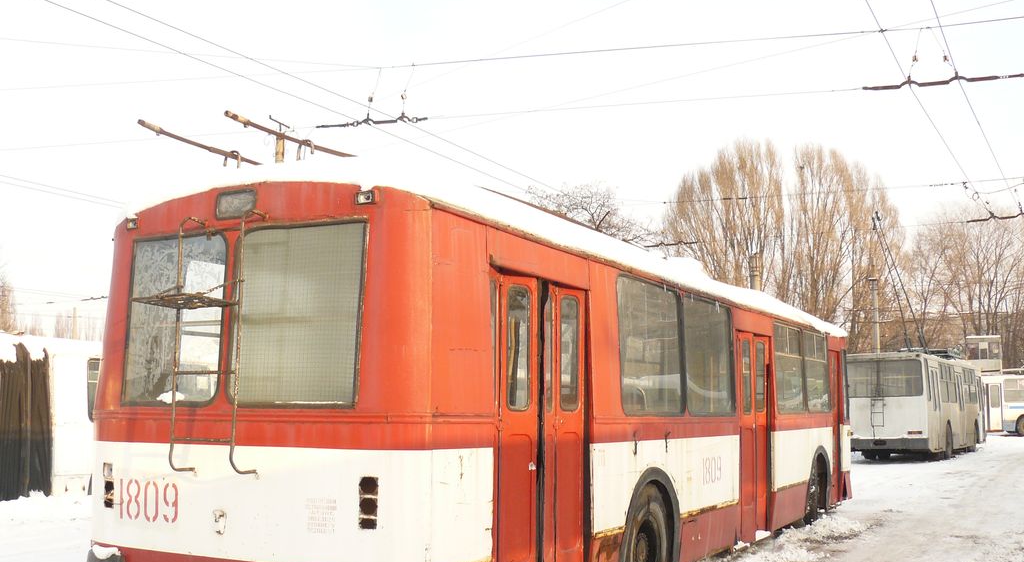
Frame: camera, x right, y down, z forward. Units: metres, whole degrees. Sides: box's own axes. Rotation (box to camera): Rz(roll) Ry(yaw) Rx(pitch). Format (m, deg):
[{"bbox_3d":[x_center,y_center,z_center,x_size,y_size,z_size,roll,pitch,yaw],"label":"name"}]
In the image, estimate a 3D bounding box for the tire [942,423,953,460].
[{"bbox_3d":[12.430,4.597,30.500,0.280,1.000,1.020,-3,-7,30],"label":"tire"}]

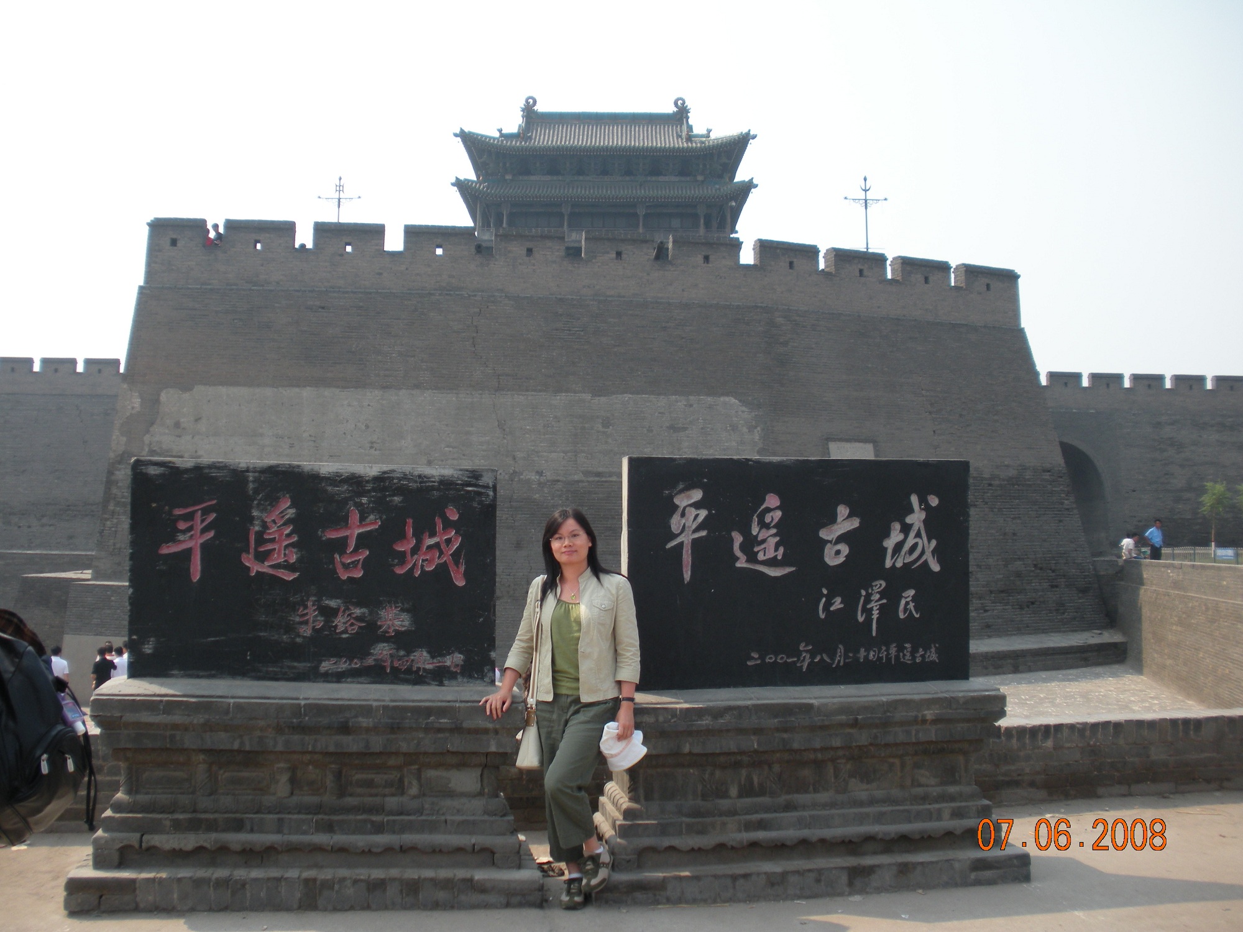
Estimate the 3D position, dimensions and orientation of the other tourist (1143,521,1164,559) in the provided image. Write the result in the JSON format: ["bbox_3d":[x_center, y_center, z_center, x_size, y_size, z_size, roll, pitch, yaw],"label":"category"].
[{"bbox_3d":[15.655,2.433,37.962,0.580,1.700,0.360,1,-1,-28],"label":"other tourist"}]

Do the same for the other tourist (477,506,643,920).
[{"bbox_3d":[-0.250,0.970,5.322,0.640,1.610,0.400,0,-1,6],"label":"other tourist"}]

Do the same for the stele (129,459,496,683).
[{"bbox_3d":[-1.301,0.455,5.518,1.534,0.921,0.100,1,-1,-3],"label":"stele"}]

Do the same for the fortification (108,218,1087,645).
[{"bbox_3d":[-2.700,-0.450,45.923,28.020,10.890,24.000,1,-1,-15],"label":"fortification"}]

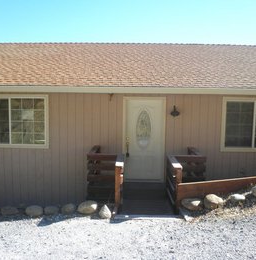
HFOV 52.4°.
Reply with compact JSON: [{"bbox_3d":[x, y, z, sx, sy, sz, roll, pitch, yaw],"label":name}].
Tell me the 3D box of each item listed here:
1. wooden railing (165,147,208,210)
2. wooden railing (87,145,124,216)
[{"bbox_3d":[1.210,0.981,5.460,0.840,0.900,2.100,1,6,1],"label":"wooden railing"},{"bbox_3d":[-0.445,0.970,5.487,0.790,0.920,2.080,1,6,1],"label":"wooden railing"}]

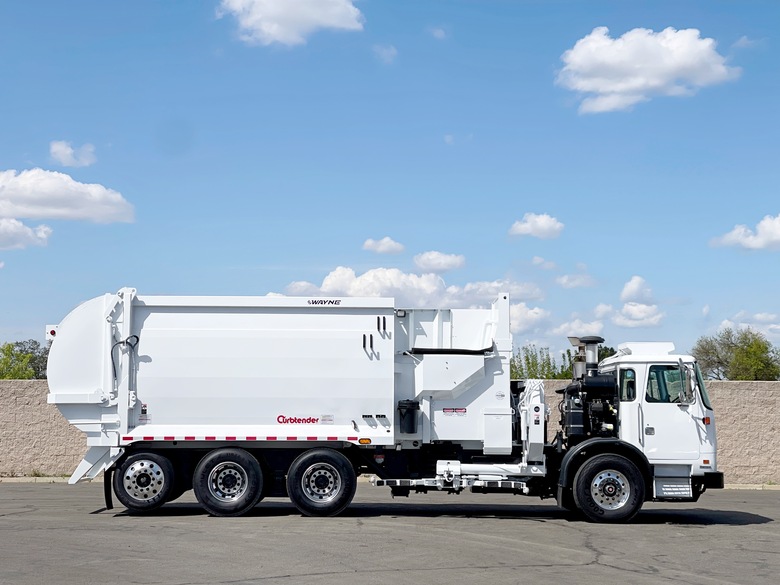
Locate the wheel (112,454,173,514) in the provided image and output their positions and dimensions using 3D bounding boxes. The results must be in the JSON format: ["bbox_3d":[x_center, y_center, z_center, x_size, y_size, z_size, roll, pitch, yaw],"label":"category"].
[{"bbox_3d":[-3.687,2.841,21.640,0.920,0.920,0.260,1,-5,-4],"label":"wheel"}]

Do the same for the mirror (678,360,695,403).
[{"bbox_3d":[4.523,1.358,22.000,0.200,0.700,0.240,1,-5,-4],"label":"mirror"}]

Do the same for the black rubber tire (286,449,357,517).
[{"bbox_3d":[-1.036,2.877,21.870,1.045,1.045,0.280,1,-5,-4],"label":"black rubber tire"}]

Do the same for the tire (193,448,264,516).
[{"bbox_3d":[-2.434,2.859,21.760,1.045,1.045,0.280,1,-5,-4],"label":"tire"}]

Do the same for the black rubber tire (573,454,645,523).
[{"bbox_3d":[3.376,3.014,22.150,1.060,1.060,0.300,1,-5,-4],"label":"black rubber tire"}]

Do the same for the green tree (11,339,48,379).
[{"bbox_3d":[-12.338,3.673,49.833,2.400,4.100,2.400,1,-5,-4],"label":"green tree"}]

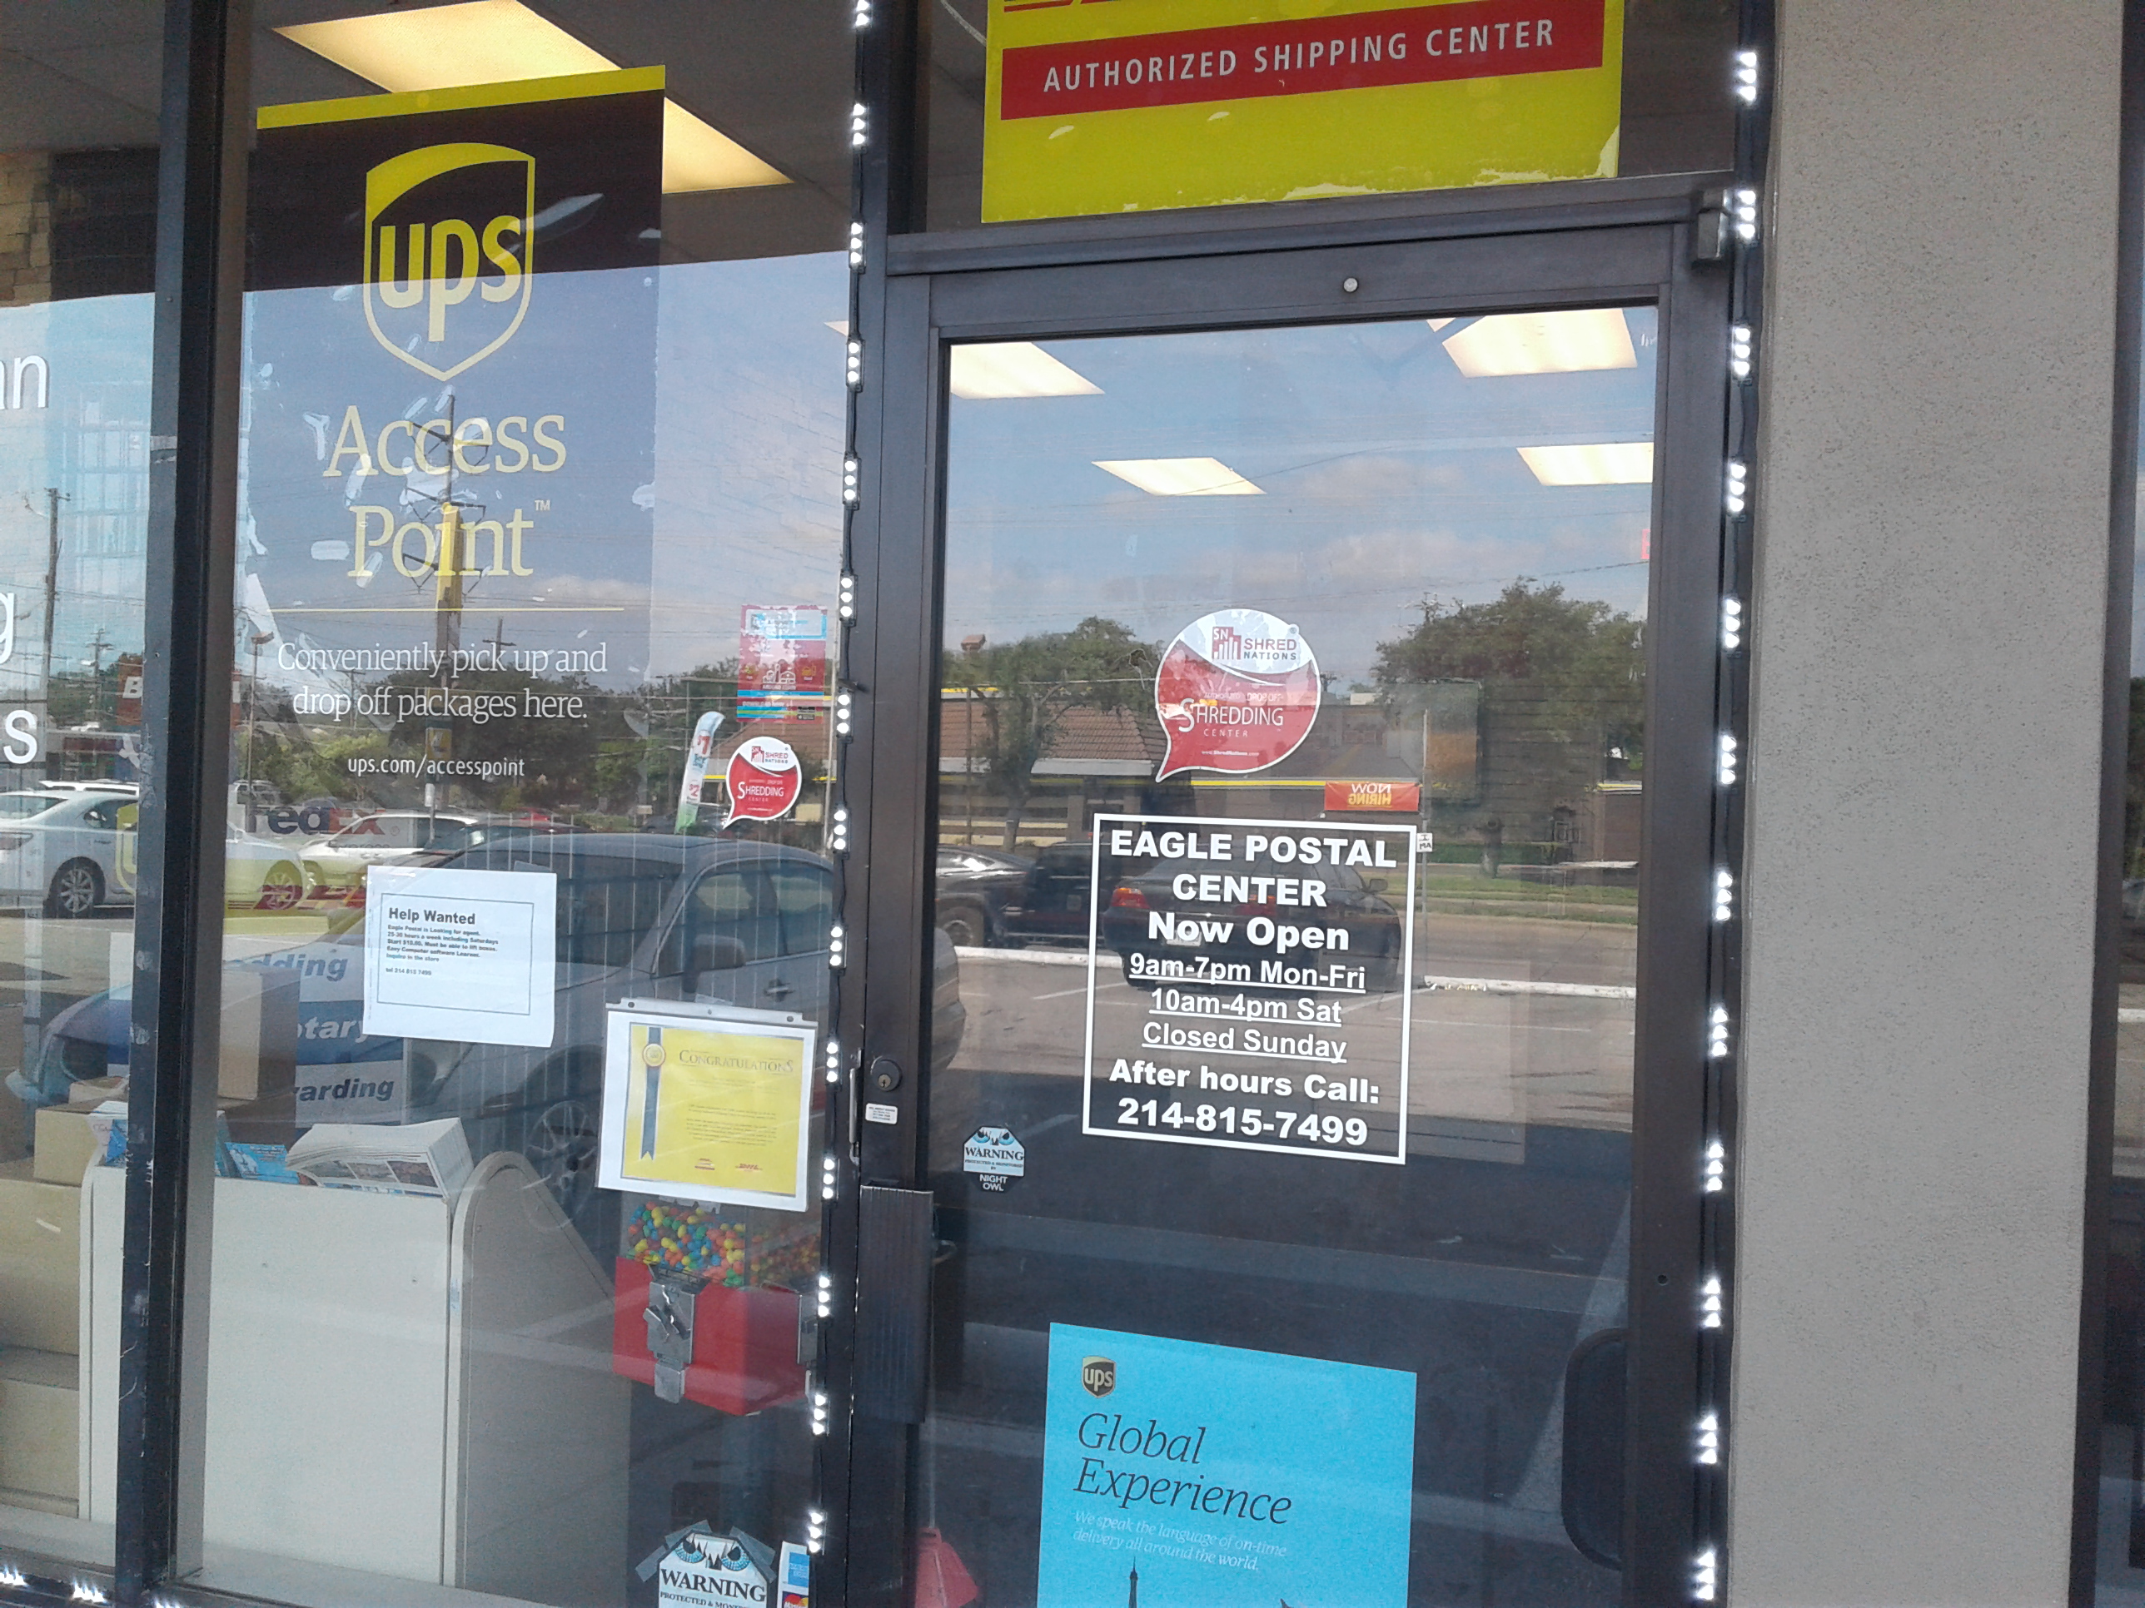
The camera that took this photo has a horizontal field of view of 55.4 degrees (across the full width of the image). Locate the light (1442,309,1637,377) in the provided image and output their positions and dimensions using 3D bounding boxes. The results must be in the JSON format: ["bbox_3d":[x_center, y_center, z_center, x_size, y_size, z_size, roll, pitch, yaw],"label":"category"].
[{"bbox_3d":[1.390,-1.466,6.222,0.570,0.050,1.180,1,-1,20],"label":"light"}]

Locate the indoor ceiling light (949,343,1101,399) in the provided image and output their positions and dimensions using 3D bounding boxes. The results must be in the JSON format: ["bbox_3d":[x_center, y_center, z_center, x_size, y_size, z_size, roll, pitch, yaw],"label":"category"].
[{"bbox_3d":[-0.314,-1.509,6.831,0.570,0.050,1.180,1,-1,20],"label":"indoor ceiling light"}]

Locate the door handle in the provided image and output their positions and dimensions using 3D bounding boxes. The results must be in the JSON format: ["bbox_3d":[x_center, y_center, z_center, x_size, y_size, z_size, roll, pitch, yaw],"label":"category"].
[{"bbox_3d":[-0.191,0.552,2.270,0.088,0.254,0.040,1,-1,20],"label":"door handle"}]

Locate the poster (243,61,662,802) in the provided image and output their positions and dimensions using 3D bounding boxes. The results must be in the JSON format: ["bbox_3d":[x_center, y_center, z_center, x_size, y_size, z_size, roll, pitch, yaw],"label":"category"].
[{"bbox_3d":[-0.793,-0.467,2.559,0.608,0.860,0.010,1,-1,20],"label":"poster"}]

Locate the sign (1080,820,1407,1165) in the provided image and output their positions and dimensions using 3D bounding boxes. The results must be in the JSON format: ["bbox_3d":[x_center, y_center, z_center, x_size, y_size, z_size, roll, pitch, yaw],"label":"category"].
[{"bbox_3d":[0.186,0.192,2.181,0.353,0.351,0.010,1,-1,20],"label":"sign"}]

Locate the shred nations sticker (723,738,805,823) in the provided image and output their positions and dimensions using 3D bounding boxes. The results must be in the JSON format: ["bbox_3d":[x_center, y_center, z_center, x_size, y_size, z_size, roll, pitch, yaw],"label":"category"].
[{"bbox_3d":[-0.361,-0.025,2.397,0.100,0.106,0.010,1,-1,20],"label":"shred nations sticker"}]

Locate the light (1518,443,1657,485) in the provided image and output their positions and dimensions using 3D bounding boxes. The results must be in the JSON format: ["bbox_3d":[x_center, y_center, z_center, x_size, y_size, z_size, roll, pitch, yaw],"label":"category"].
[{"bbox_3d":[2.200,-1.423,8.492,0.570,0.050,1.180,1,-1,20],"label":"light"}]

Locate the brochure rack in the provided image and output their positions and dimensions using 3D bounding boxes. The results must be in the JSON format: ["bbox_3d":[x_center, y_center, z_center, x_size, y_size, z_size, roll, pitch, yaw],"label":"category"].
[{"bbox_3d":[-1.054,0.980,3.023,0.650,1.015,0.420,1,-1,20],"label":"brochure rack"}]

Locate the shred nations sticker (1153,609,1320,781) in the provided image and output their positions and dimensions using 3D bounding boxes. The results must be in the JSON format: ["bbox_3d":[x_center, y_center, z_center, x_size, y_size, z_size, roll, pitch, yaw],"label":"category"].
[{"bbox_3d":[0.177,-0.115,2.191,0.182,0.188,0.010,1,-1,20],"label":"shred nations sticker"}]

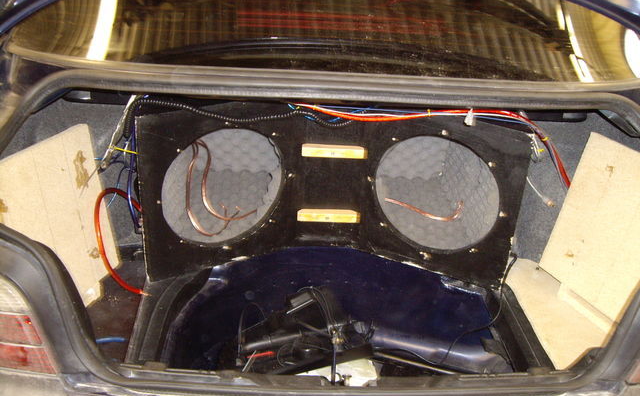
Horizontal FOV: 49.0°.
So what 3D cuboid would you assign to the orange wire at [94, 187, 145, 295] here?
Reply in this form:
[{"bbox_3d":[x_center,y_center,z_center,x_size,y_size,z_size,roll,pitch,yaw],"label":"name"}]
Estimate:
[{"bbox_3d":[-0.402,0.085,1.433,0.108,0.200,0.120,2,28,-3],"label":"orange wire"}]

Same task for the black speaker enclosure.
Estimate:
[{"bbox_3d":[0.019,-0.085,1.614,0.755,0.372,0.460,2,28,-3],"label":"black speaker enclosure"}]

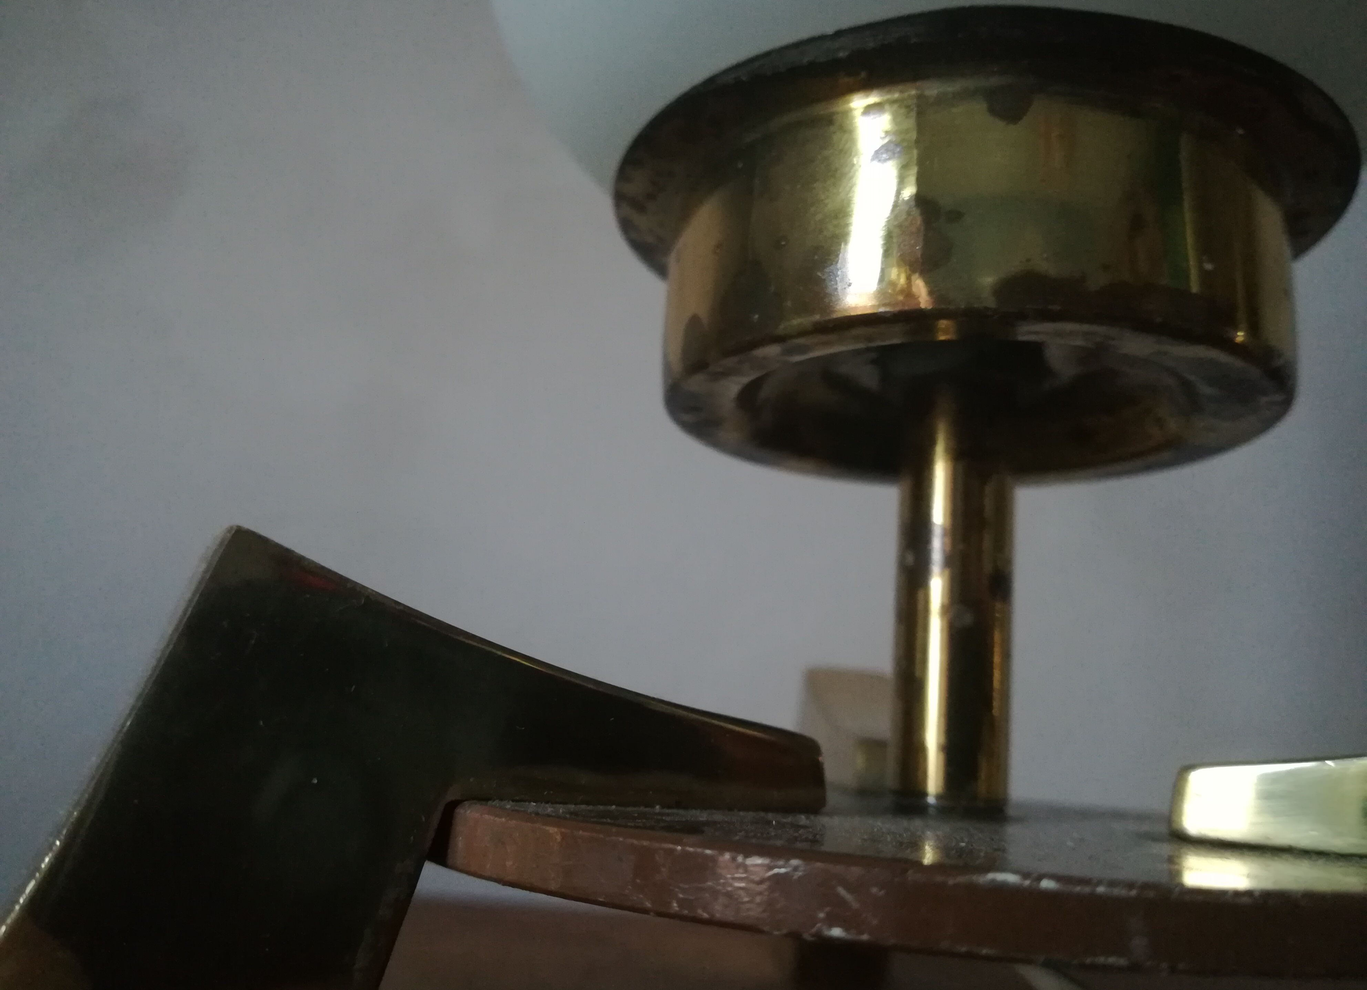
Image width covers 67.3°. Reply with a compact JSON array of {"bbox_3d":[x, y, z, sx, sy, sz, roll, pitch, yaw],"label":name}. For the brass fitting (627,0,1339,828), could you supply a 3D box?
[{"bbox_3d":[0.034,0.001,0.129,0.090,0.074,0.090,4,-12,0],"label":"brass fitting"}]

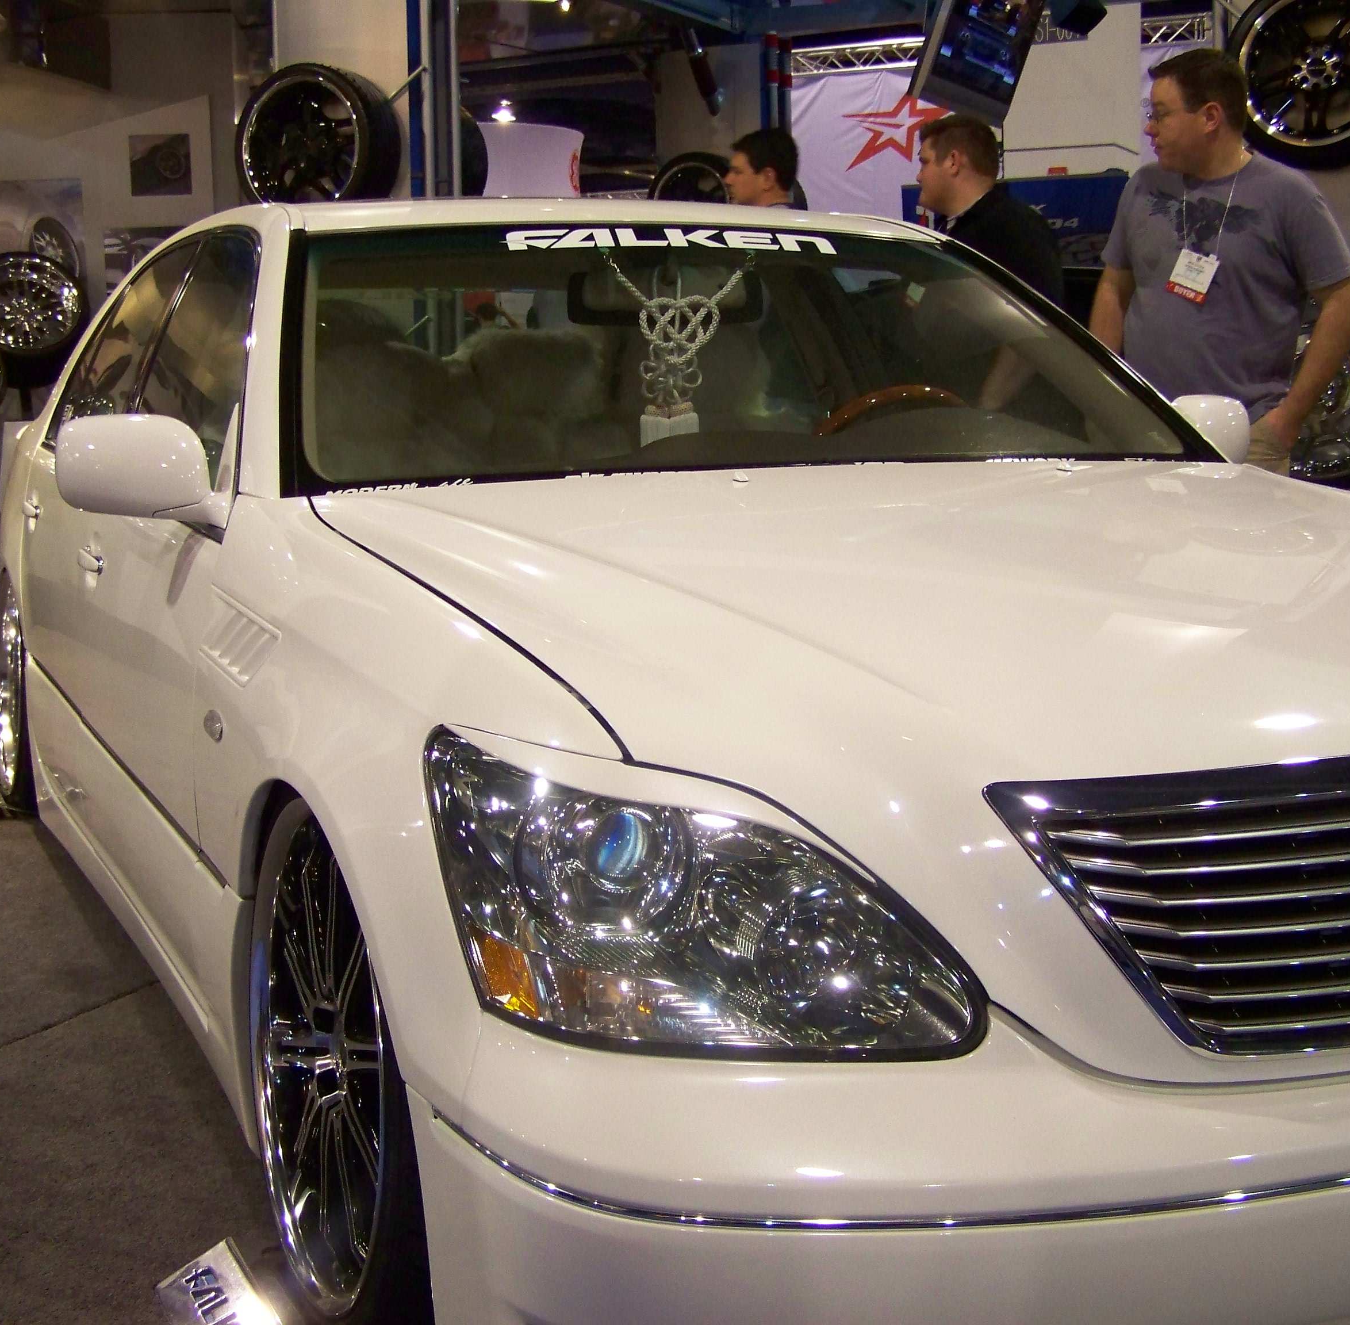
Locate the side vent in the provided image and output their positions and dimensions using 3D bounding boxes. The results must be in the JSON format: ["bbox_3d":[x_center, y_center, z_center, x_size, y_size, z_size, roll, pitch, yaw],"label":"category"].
[{"bbox_3d":[-0.499,-0.029,2.265,0.035,0.100,0.310,-4,9,-24],"label":"side vent"}]

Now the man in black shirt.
[{"bbox_3d":[0.842,-0.585,5.187,0.380,1.730,0.510,-2,8,-11],"label":"man in black shirt"}]

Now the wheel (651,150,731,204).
[{"bbox_3d":[0.185,-2.649,11.397,0.680,0.680,0.250,6,12,37],"label":"wheel"}]

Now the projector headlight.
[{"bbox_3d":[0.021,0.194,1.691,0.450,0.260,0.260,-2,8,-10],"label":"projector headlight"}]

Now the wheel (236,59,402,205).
[{"bbox_3d":[-1.461,-2.116,8.014,0.680,0.680,0.250,3,9,23],"label":"wheel"}]

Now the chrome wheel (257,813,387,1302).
[{"bbox_3d":[-0.284,0.415,2.107,0.220,0.530,0.530,-4,9,-24],"label":"chrome wheel"}]

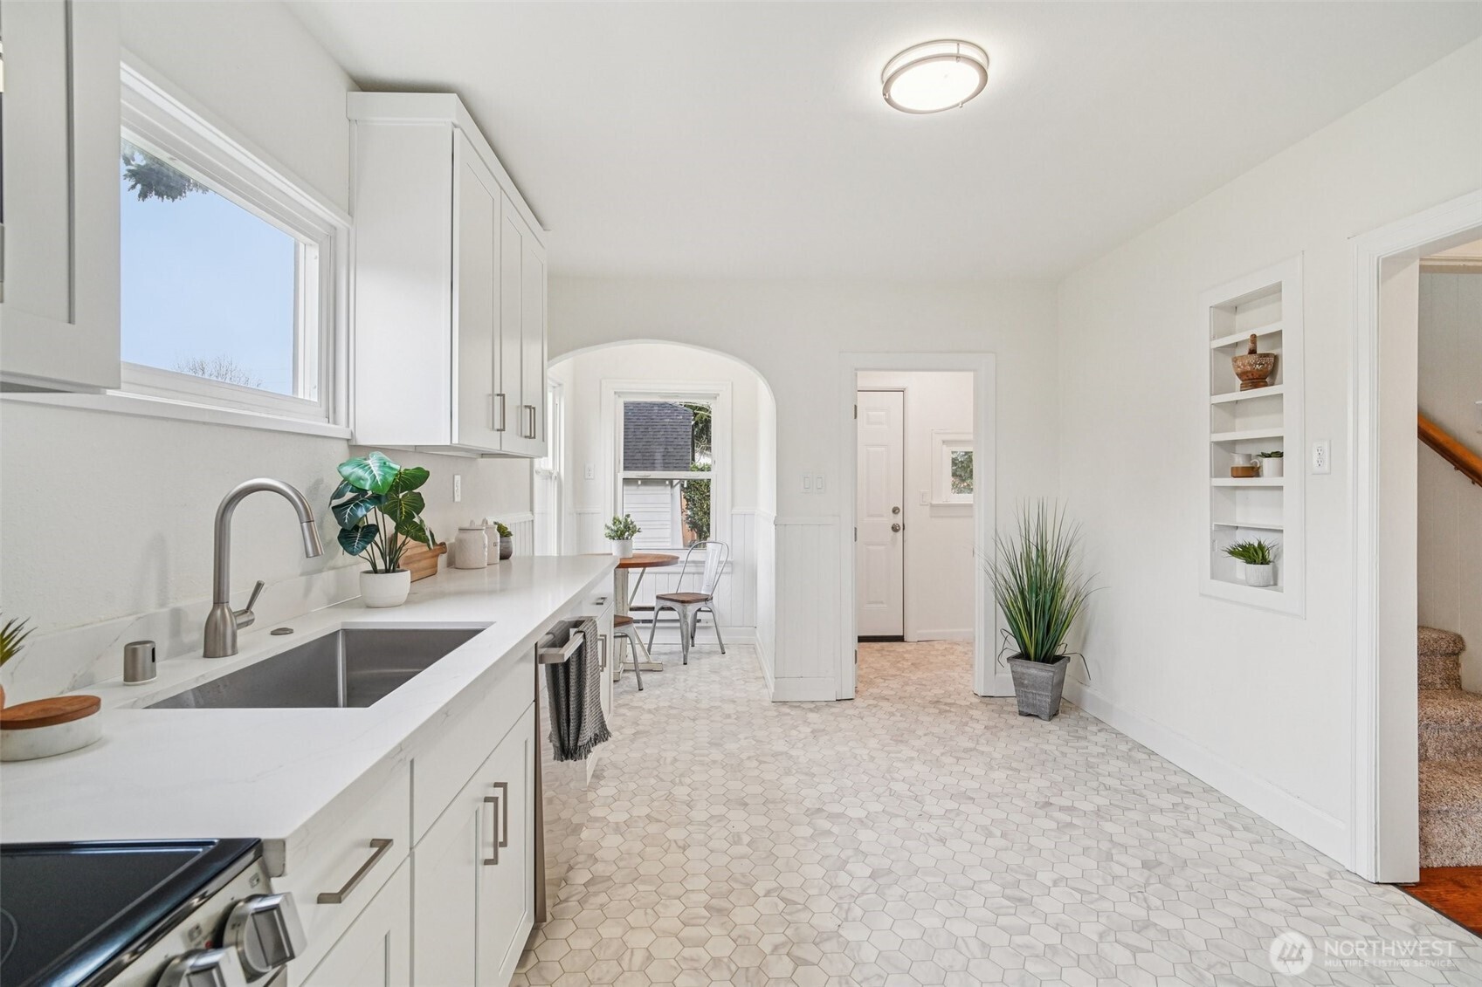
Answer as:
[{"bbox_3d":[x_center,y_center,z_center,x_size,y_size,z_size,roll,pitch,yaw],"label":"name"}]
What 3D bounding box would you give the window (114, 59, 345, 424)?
[{"bbox_3d":[-1.198,-0.505,1.474,0.100,0.640,1.150,0,1,-3],"label":"window"}]

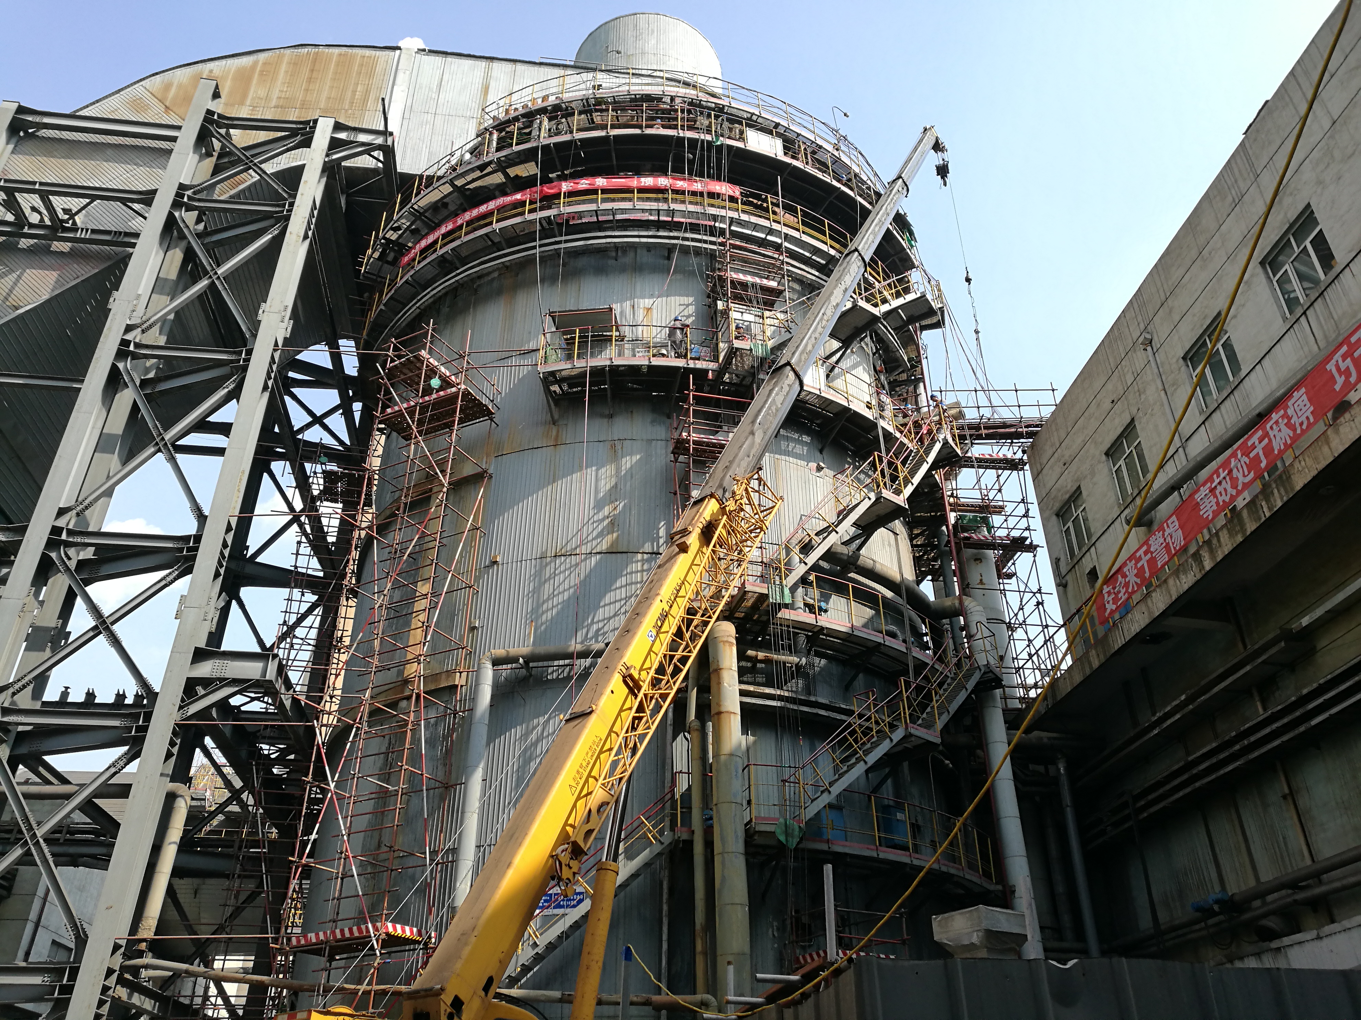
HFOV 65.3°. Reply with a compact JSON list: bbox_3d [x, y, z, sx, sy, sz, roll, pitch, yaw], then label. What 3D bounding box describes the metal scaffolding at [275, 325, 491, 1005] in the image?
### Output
[{"bbox_3d":[-6.678,3.301,25.373,2.850,19.626,1.700,-14,-35,21],"label":"metal scaffolding"}]

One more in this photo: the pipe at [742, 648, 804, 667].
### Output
[{"bbox_3d":[2.163,3.504,25.256,1.514,0.230,0.240,10,-34,-16],"label":"pipe"}]

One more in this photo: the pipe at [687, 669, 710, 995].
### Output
[{"bbox_3d":[0.345,6.585,21.520,0.280,7.175,0.350,0,-32,1],"label":"pipe"}]

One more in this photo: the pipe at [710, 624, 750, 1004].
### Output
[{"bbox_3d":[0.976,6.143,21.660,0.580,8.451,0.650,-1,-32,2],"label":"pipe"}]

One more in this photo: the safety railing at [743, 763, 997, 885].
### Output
[{"bbox_3d":[4.838,7.191,23.965,8.263,1.200,1.098,23,-39,-31],"label":"safety railing"}]

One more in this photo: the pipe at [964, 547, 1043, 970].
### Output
[{"bbox_3d":[8.471,6.274,28.002,0.780,11.889,0.850,-10,-34,15],"label":"pipe"}]

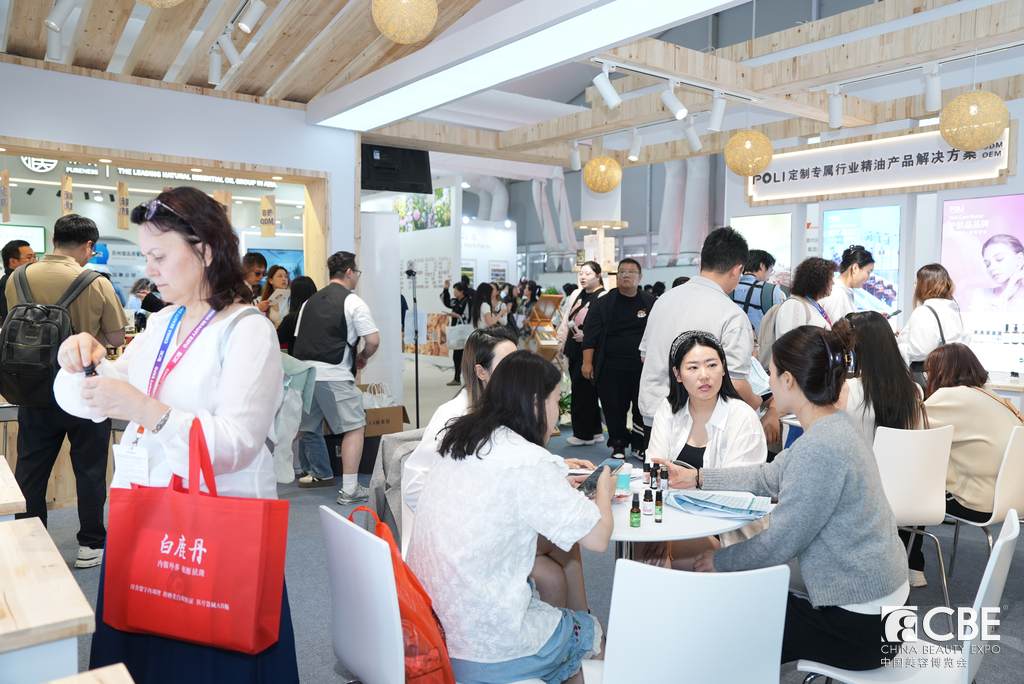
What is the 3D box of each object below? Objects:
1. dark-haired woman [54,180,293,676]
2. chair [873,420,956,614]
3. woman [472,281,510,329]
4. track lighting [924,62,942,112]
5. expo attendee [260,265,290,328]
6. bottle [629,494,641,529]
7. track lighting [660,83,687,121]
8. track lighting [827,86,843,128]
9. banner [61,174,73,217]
[{"bbox_3d":[-0.761,0.468,1.745,0.490,1.645,0.460,3,5,37],"label":"dark-haired woman"},{"bbox_3d":[1.754,0.801,3.655,0.430,0.870,0.500,0,4,-10],"label":"chair"},{"bbox_3d":[-0.339,-0.050,11.052,0.360,1.580,0.480,-1,4,-15],"label":"woman"},{"bbox_3d":[2.249,-1.358,4.100,0.090,0.250,0.080,-3,5,-44],"label":"track lighting"},{"bbox_3d":[-2.166,0.116,7.005,0.360,1.630,0.460,3,5,38],"label":"expo attendee"},{"bbox_3d":[0.340,0.467,2.130,0.030,0.098,0.030,1,4,9],"label":"bottle"},{"bbox_3d":[0.935,-1.393,4.450,0.080,0.215,0.160,-3,5,-41],"label":"track lighting"},{"bbox_3d":[1.826,-1.327,4.350,0.085,0.240,0.085,-3,5,-38],"label":"track lighting"},{"bbox_3d":[-3.316,-1.054,5.726,0.020,0.380,0.130,1,4,7],"label":"banner"}]

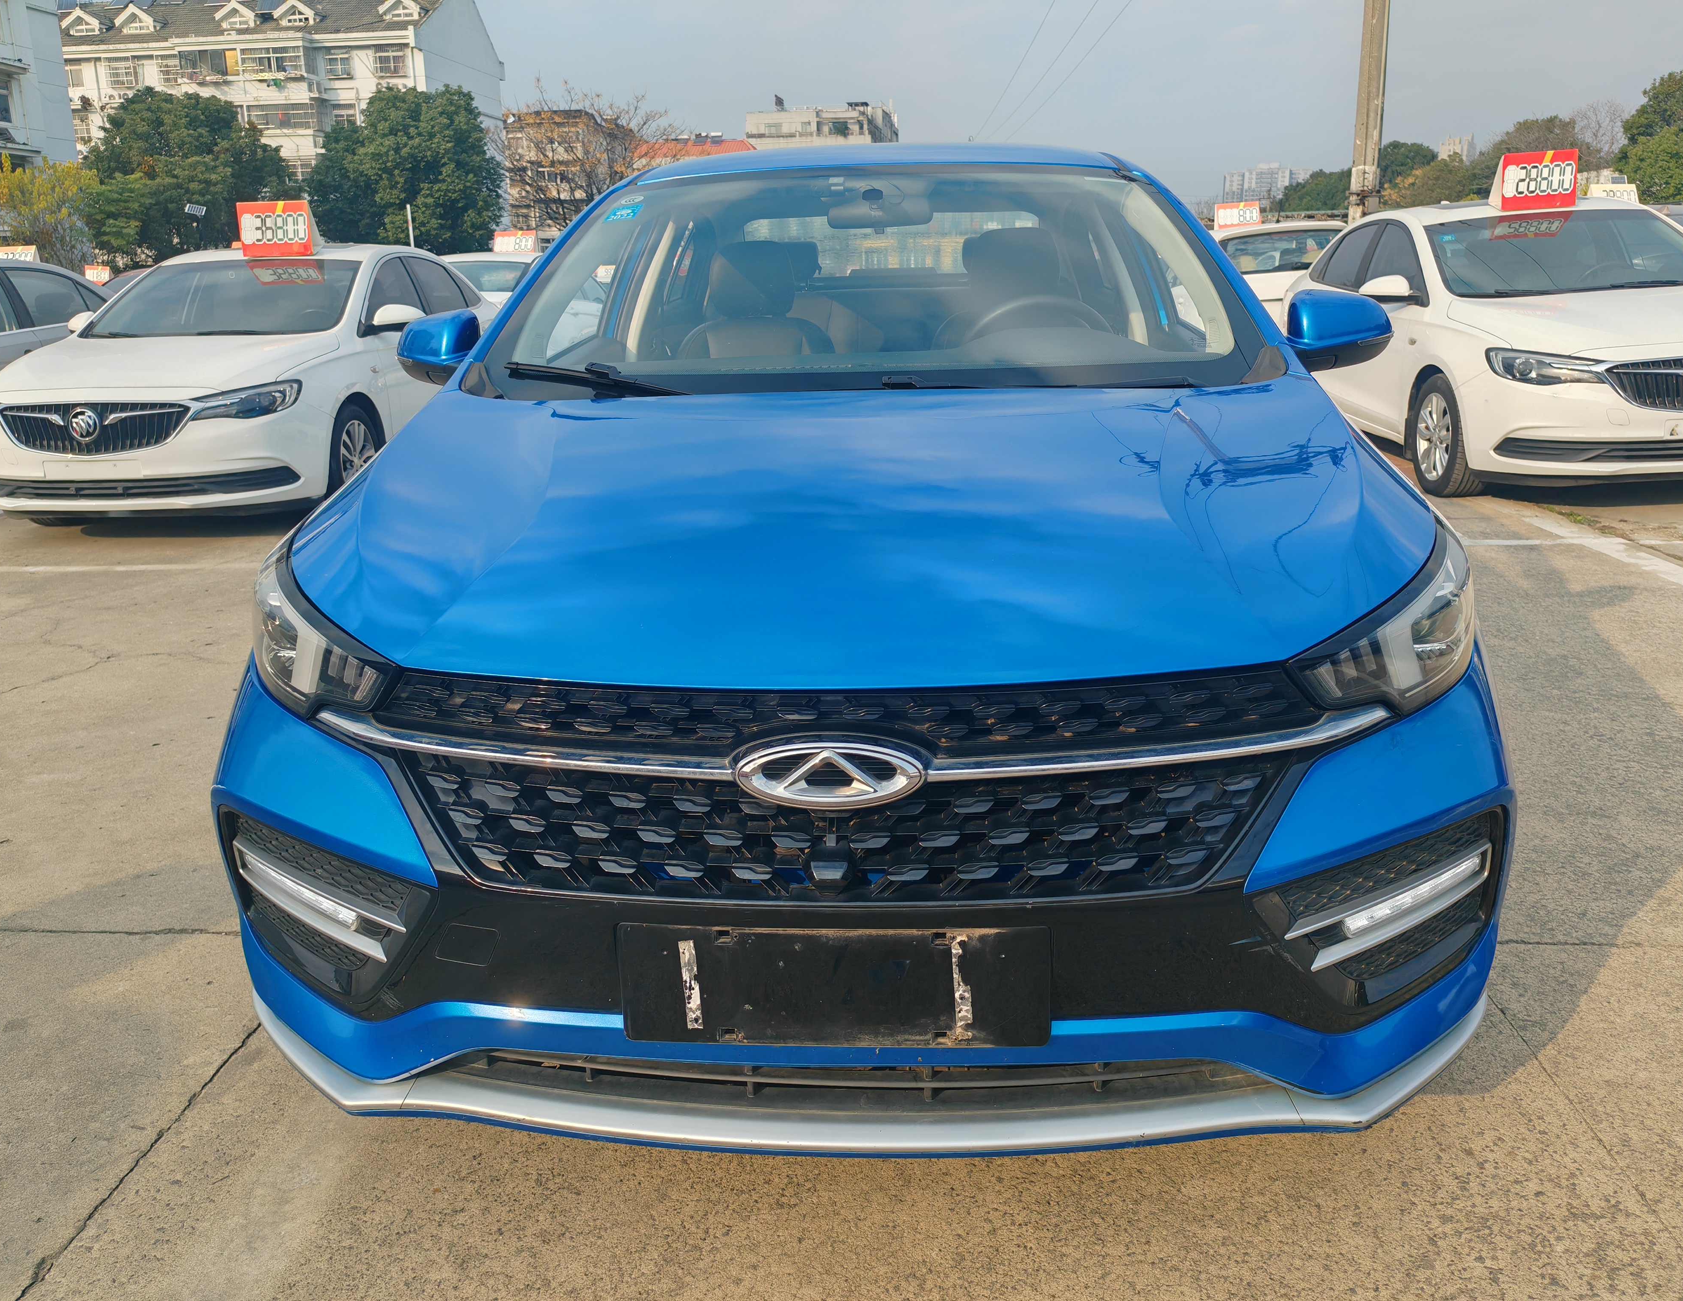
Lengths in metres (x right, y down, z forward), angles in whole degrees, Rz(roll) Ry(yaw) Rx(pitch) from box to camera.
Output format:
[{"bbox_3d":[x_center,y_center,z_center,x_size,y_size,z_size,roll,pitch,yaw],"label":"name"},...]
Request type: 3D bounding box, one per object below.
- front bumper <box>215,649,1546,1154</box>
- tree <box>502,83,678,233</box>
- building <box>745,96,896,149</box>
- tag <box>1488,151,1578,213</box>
[{"bbox_3d":[0.006,0.280,1.648,1.720,0.550,0.520,0,15,3],"label":"front bumper"},{"bbox_3d":[-7.218,-13.106,39.917,5.730,6.890,5.460,-1,15,0],"label":"tree"},{"bbox_3d":[-2.740,-60.366,182.913,17.000,22.600,18.000,1,15,10],"label":"building"},{"bbox_3d":[4.078,-2.760,7.975,0.420,0.310,0.210,2,15,10],"label":"tag"}]

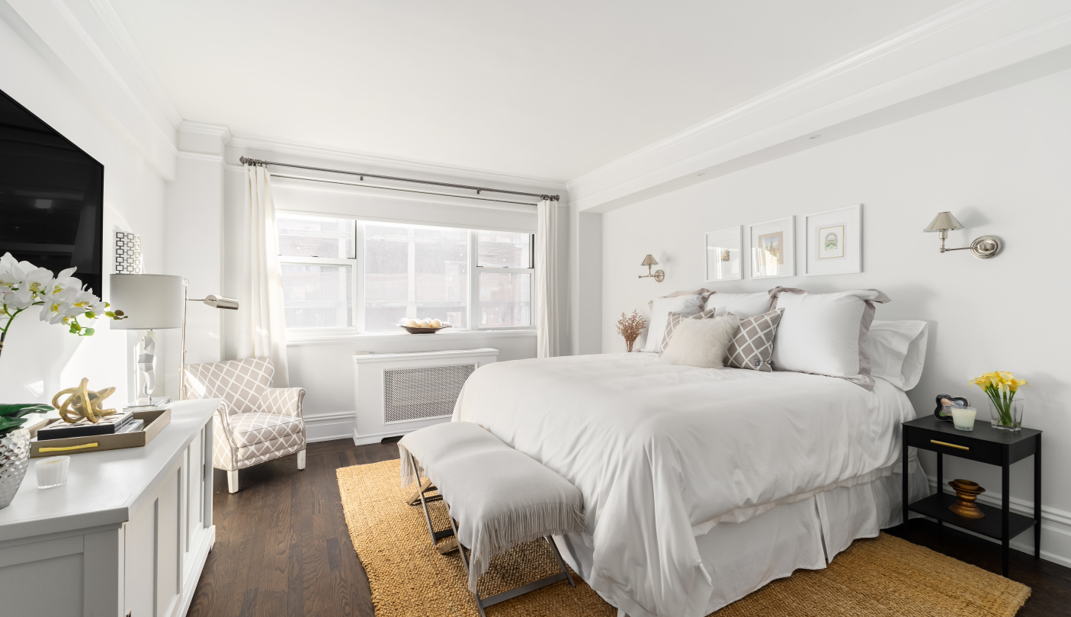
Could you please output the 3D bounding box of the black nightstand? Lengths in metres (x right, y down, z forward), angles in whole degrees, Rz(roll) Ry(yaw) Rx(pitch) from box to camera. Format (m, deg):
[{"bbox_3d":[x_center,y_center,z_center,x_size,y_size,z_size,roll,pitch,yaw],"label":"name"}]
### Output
[{"bbox_3d":[2.130,0.888,2.191,0.405,0.605,0.387,-1,0,-28],"label":"black nightstand"}]

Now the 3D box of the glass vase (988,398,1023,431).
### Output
[{"bbox_3d":[2.273,0.511,2.159,0.080,0.145,0.090,-1,0,-28],"label":"glass vase"}]

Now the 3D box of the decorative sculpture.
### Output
[{"bbox_3d":[-1.957,0.390,1.938,0.180,0.170,0.190,0,0,-28],"label":"decorative sculpture"}]

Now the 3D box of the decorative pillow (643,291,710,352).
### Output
[{"bbox_3d":[1.180,0.125,3.685,0.190,0.520,0.640,20,-9,-27],"label":"decorative pillow"}]

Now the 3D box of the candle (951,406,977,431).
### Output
[{"bbox_3d":[2.234,0.576,2.325,0.094,0.104,0.094,0,0,-28],"label":"candle"}]

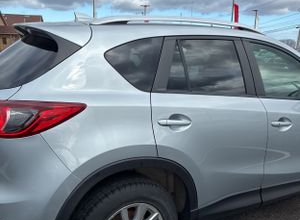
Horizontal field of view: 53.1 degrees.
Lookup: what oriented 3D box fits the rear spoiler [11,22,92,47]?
[{"bbox_3d":[-0.791,-0.531,2.178,0.380,0.165,1.200,-2,9,-30],"label":"rear spoiler"}]

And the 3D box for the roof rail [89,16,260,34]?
[{"bbox_3d":[0.281,-0.609,2.121,1.480,0.088,0.060,-6,11,-29],"label":"roof rail"}]

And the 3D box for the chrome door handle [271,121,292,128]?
[{"bbox_3d":[1.005,0.105,2.288,0.226,0.040,0.050,1,8,-30],"label":"chrome door handle"}]

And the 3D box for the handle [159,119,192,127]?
[{"bbox_3d":[0.152,0.077,1.790,0.228,0.040,0.050,1,8,-30],"label":"handle"}]

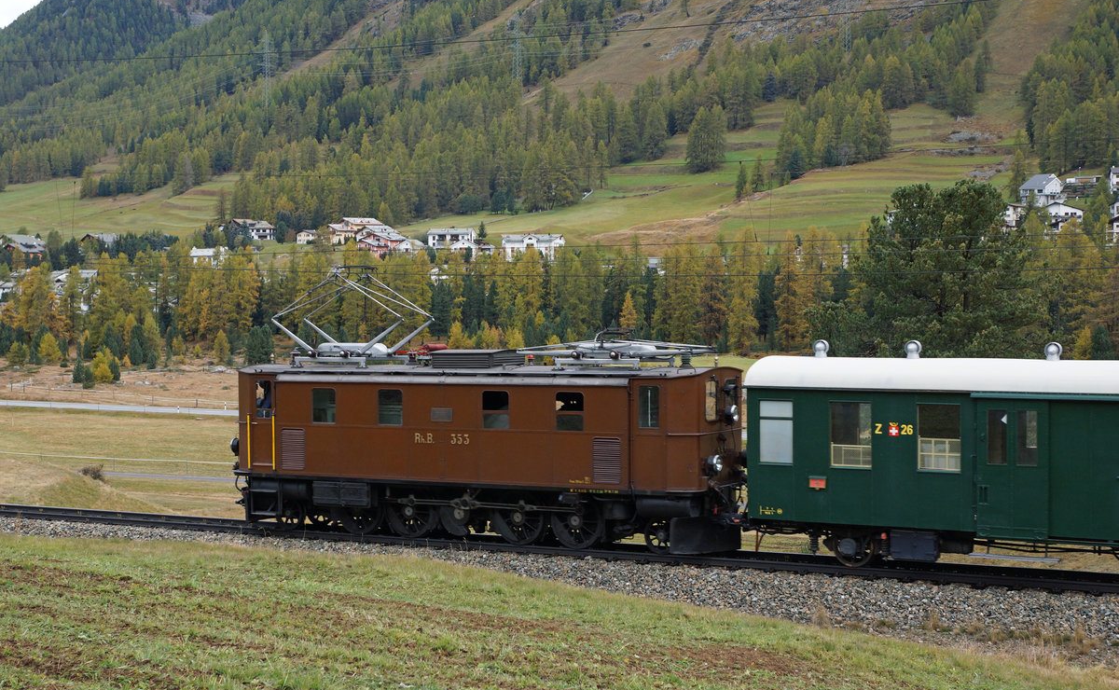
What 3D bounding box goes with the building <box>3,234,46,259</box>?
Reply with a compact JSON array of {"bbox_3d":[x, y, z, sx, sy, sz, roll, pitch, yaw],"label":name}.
[{"bbox_3d":[-205.510,-37.024,620.000,14.000,10.500,11.500,-1,1,-23],"label":"building"}]

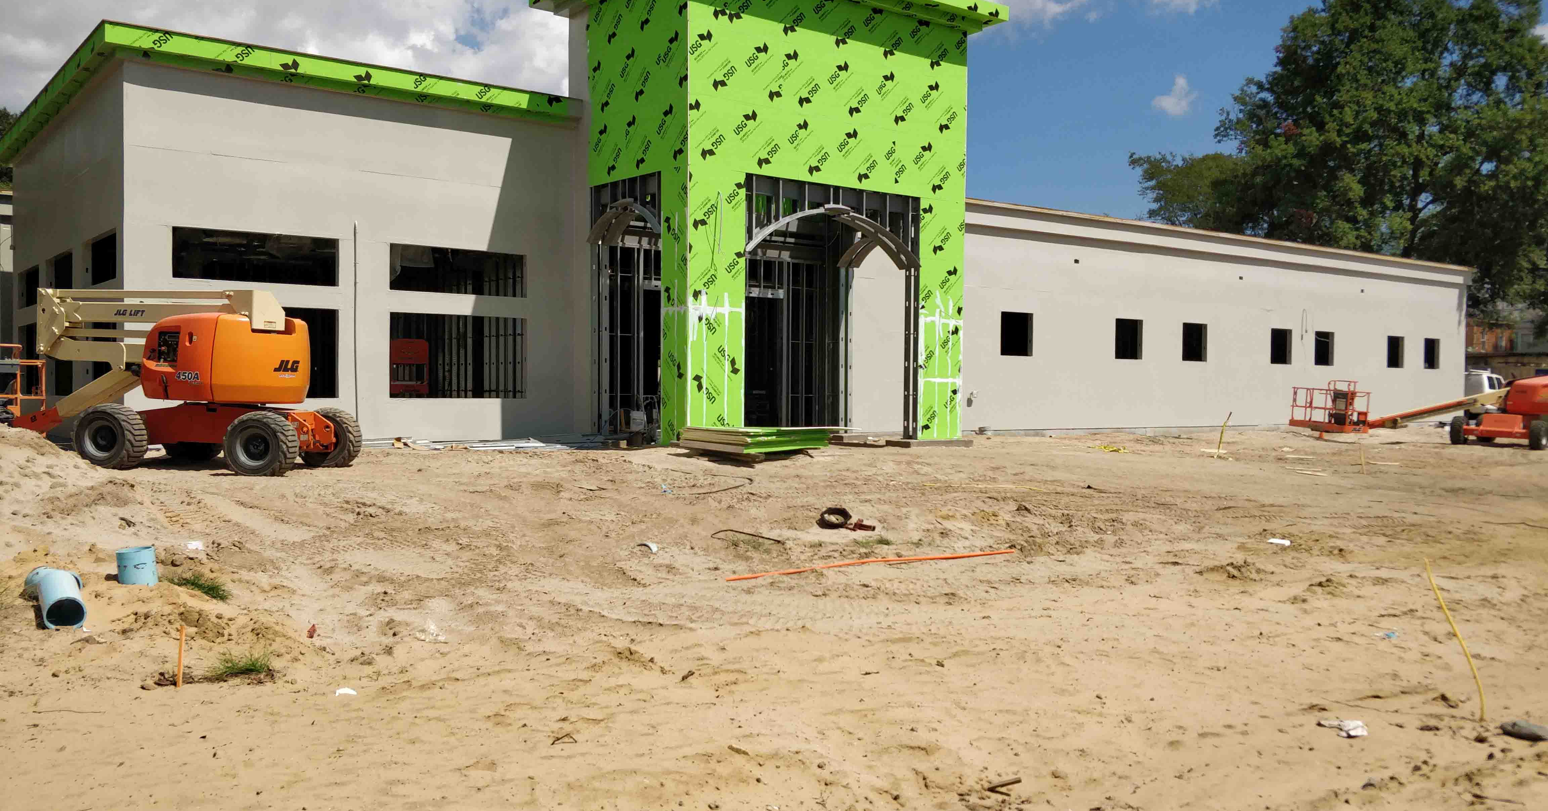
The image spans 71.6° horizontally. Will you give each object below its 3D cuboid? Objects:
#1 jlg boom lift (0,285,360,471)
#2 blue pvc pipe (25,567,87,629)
[{"bbox_3d":[-8.350,-0.360,14.300,4.950,2.350,2.200,0,1,2],"label":"jlg boom lift"},{"bbox_3d":[-4.677,1.250,7.000,0.330,0.240,0.420,-1,15,-44],"label":"blue pvc pipe"}]

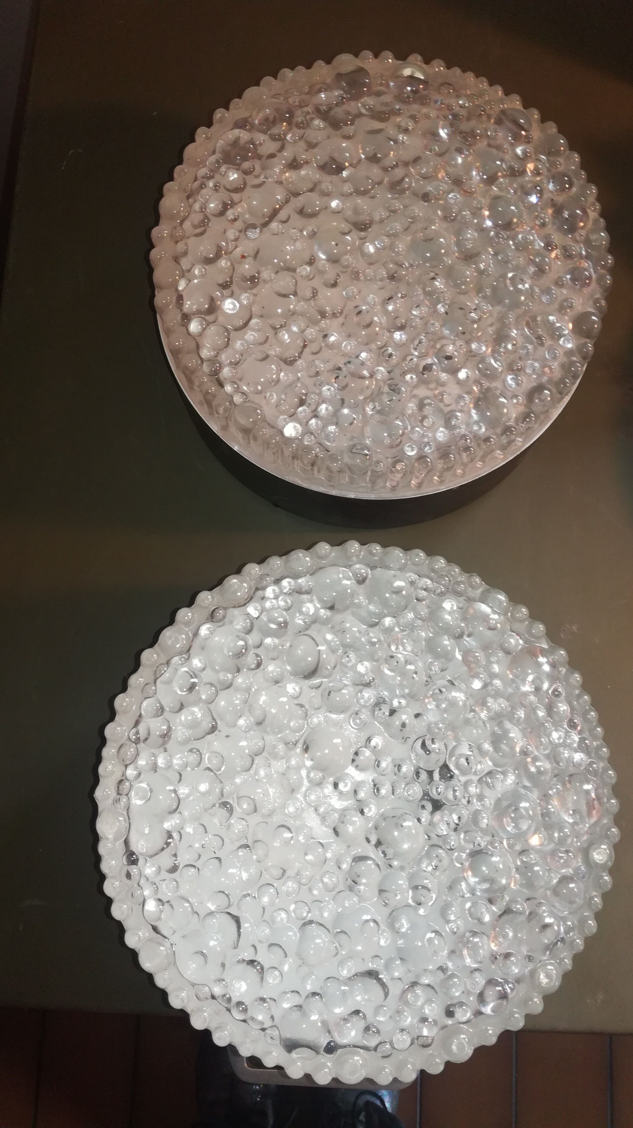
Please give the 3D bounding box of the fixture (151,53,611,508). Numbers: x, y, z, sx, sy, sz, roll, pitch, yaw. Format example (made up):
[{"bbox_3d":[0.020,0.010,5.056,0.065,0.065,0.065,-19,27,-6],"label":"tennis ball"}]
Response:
[{"bbox_3d":[0.043,-0.204,0.600,0.314,0.060,0.314,0,79,0],"label":"fixture"}]

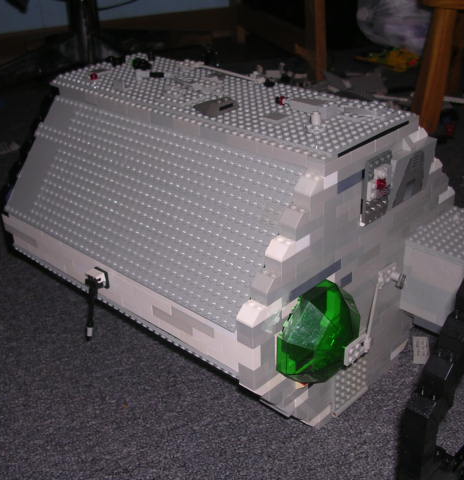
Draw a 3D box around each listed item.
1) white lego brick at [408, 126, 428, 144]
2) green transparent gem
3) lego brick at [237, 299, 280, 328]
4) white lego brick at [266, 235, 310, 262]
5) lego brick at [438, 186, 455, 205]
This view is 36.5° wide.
[{"bbox_3d":[0.150,-0.090,0.589,0.016,0.011,0.032,23,37,39],"label":"white lego brick"},{"bbox_3d":[0.074,0.076,0.541,0.035,0.080,0.081,23,37,39],"label":"green transparent gem"},{"bbox_3d":[0.019,0.049,0.506,0.016,0.011,0.030,23,37,39],"label":"lego brick"},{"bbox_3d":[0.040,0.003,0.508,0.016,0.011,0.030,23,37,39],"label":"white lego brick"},{"bbox_3d":[0.197,-0.046,0.664,0.016,0.011,0.031,23,37,39],"label":"lego brick"}]

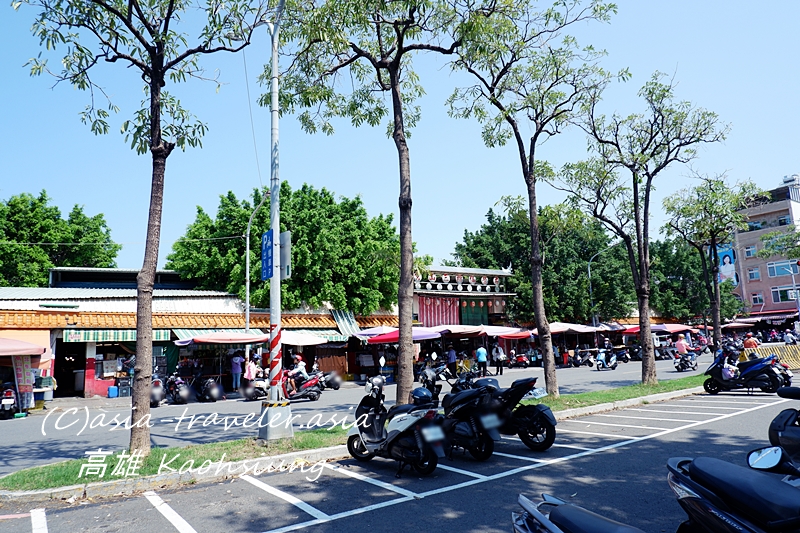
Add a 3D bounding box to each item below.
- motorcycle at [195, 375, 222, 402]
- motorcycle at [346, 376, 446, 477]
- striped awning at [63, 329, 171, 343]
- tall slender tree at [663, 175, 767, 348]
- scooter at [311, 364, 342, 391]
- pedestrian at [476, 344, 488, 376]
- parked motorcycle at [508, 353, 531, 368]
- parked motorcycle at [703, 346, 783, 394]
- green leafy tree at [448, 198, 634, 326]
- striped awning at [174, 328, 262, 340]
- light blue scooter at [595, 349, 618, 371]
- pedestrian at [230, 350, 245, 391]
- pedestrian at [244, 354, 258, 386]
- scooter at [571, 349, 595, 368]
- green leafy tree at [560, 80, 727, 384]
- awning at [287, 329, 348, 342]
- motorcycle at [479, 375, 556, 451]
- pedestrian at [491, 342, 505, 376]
[{"bbox_3d":[-6.690,4.086,17.706,0.680,1.080,1.750,6,-13,-43],"label":"motorcycle"},{"bbox_3d":[-0.080,1.974,6.550,0.690,1.120,1.780,5,-12,-39],"label":"motorcycle"},{"bbox_3d":[-11.383,2.819,20.700,3.850,0.540,0.330,5,-12,-37],"label":"striped awning"},{"bbox_3d":[12.376,0.127,19.704,3.500,7.900,3.500,4,-12,-35],"label":"tall slender tree"},{"bbox_3d":[-2.995,4.488,21.001,0.680,1.120,1.820,6,-13,-44],"label":"scooter"},{"bbox_3d":[3.938,4.531,24.728,0.500,1.580,0.380,-2,-9,0],"label":"pedestrian"},{"bbox_3d":[7.054,5.564,30.605,0.660,1.060,1.720,6,-12,-41],"label":"parked motorcycle"},{"bbox_3d":[8.294,2.537,12.426,0.720,1.150,1.900,6,-12,-41],"label":"parked motorcycle"},{"bbox_3d":[12.174,1.732,46.052,15.500,13.200,13.000,4,-11,-37],"label":"green leafy tree"},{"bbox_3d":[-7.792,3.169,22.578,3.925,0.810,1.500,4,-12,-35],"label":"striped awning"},{"bbox_3d":[10.166,4.630,25.345,1.740,1.060,0.660,3,-11,-32],"label":"light blue scooter"},{"bbox_3d":[-6.538,4.226,20.580,0.500,1.620,0.420,-1,-9,-8],"label":"pedestrian"},{"bbox_3d":[-5.173,3.858,17.952,0.600,1.500,0.520,6,-12,-41],"label":"pedestrian"},{"bbox_3d":[10.460,5.242,29.352,0.660,1.070,1.780,2,-10,-24],"label":"scooter"},{"bbox_3d":[7.840,-1.344,16.121,5.000,9.800,4.700,-2,-9,0],"label":"green leafy tree"},{"bbox_3d":[-4.476,3.437,25.129,3.666,0.630,1.200,4,-12,-35],"label":"awning"},{"bbox_3d":[1.509,2.153,7.713,0.780,1.080,2.000,4,-11,-35],"label":"motorcycle"},{"bbox_3d":[4.714,4.520,25.015,0.550,1.600,0.400,-6,-10,23],"label":"pedestrian"}]

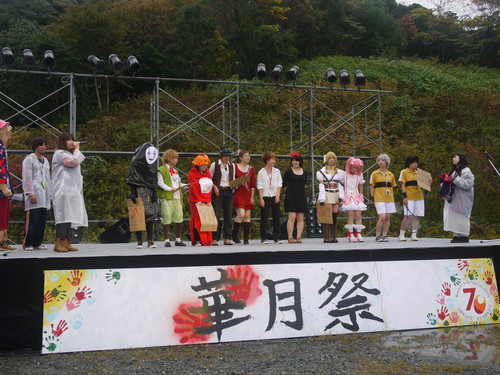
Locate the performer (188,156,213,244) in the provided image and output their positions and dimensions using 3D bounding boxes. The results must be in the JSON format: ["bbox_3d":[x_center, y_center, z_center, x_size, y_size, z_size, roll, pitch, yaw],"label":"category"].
[{"bbox_3d":[-0.848,0.221,10.000,0.370,1.584,0.330,2,-4,-35],"label":"performer"}]

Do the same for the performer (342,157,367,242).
[{"bbox_3d":[1.913,0.225,10.600,0.450,1.569,0.340,-1,-3,10],"label":"performer"}]

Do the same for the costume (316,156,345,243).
[{"bbox_3d":[1.463,0.202,10.500,0.490,1.621,0.310,-1,-3,3],"label":"costume"}]

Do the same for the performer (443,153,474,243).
[{"bbox_3d":[3.645,0.184,10.100,0.420,1.573,0.450,0,-3,-12],"label":"performer"}]

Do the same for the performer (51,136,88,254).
[{"bbox_3d":[-2.565,0.165,8.276,0.460,1.490,0.500,-1,-3,7],"label":"performer"}]

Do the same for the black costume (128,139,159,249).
[{"bbox_3d":[-1.726,0.129,9.300,0.460,1.706,0.360,1,-4,-30],"label":"black costume"}]

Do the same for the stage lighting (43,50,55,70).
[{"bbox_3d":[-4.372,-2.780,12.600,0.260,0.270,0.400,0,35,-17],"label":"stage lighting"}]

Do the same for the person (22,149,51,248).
[{"bbox_3d":[-3.303,0.201,8.950,0.300,1.533,0.410,-3,-4,38],"label":"person"}]

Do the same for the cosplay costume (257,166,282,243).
[{"bbox_3d":[0.358,0.320,10.350,0.440,1.392,0.270,0,-3,-8],"label":"cosplay costume"}]

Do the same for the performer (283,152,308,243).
[{"bbox_3d":[0.819,0.189,10.400,0.450,1.638,0.290,-1,-3,3],"label":"performer"}]

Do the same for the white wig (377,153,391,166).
[{"bbox_3d":[2.461,-0.502,10.650,0.250,0.267,0.260,-2,-4,28],"label":"white wig"}]

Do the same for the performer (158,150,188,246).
[{"bbox_3d":[-1.306,0.180,9.800,0.400,1.666,0.330,2,-4,-42],"label":"performer"}]

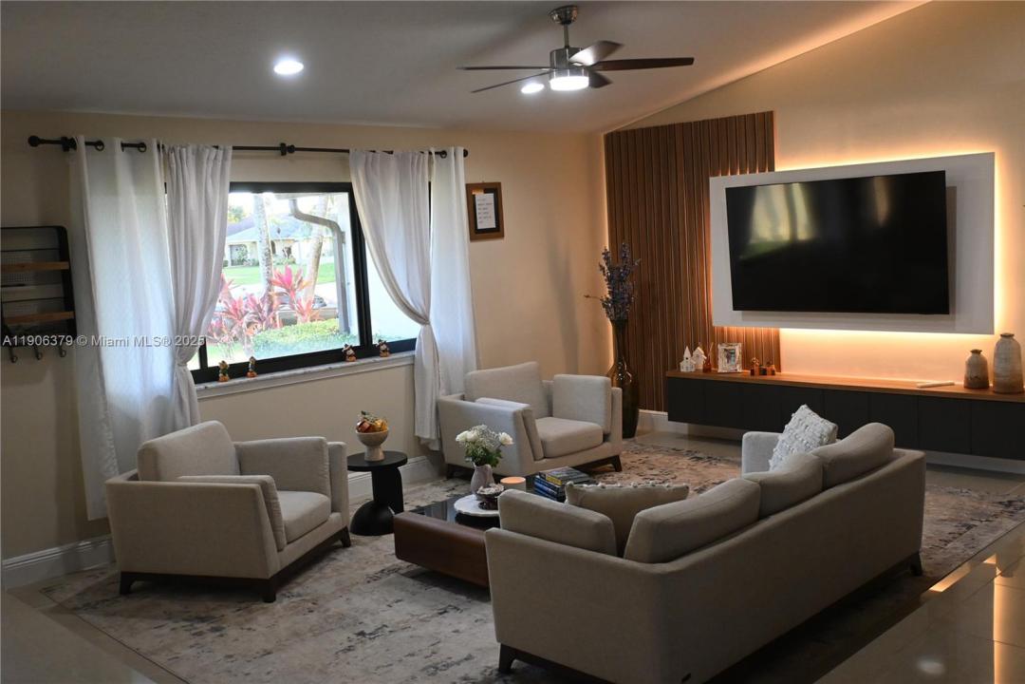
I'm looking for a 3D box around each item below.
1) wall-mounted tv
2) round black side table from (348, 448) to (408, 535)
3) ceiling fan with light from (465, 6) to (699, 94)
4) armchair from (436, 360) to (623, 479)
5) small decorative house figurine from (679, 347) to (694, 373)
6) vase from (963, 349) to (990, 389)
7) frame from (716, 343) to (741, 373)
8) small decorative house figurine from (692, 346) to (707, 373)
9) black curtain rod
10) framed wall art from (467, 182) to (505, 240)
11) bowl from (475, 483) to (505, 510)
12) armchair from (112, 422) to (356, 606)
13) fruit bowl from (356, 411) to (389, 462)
[{"bbox_3d":[2.157,-0.641,6.542,0.060,0.890,1.550,-14,12,-43],"label":"wall-mounted tv"},{"bbox_3d":[-0.823,0.915,5.872,0.400,0.425,0.400,-4,6,-9],"label":"round black side table"},{"bbox_3d":[0.291,-1.534,5.074,1.300,0.430,1.300,-9,8,-44],"label":"ceiling fan with light"},{"bbox_3d":[0.119,0.565,6.894,0.921,0.779,0.901,-8,8,-38],"label":"armchair"},{"bbox_3d":[1.333,0.129,7.376,0.105,0.195,0.085,-1,6,22],"label":"small decorative house figurine"},{"bbox_3d":[2.891,0.166,6.032,0.155,0.225,0.155,-9,8,-44],"label":"vase"},{"bbox_3d":[1.638,0.119,7.280,0.172,0.220,0.040,-1,-1,21],"label":"frame"},{"bbox_3d":[1.435,0.120,7.448,0.115,0.185,0.090,-1,6,22],"label":"small decorative house figurine"},{"bbox_3d":[-1.432,-1.210,6.056,3.027,0.065,0.130,-9,9,-43],"label":"black curtain rod"},{"bbox_3d":[-0.196,-0.951,7.069,0.345,0.400,0.030,-9,8,-44],"label":"framed wall art"},{"bbox_3d":[-0.102,0.714,4.496,0.132,0.112,0.132,-3,6,0],"label":"bowl"},{"bbox_3d":[-1.505,0.840,5.253,0.901,0.779,0.921,-1,7,17],"label":"armchair"},{"bbox_3d":[-0.843,0.559,5.830,0.198,0.294,0.198,-4,6,-9],"label":"fruit bowl"}]

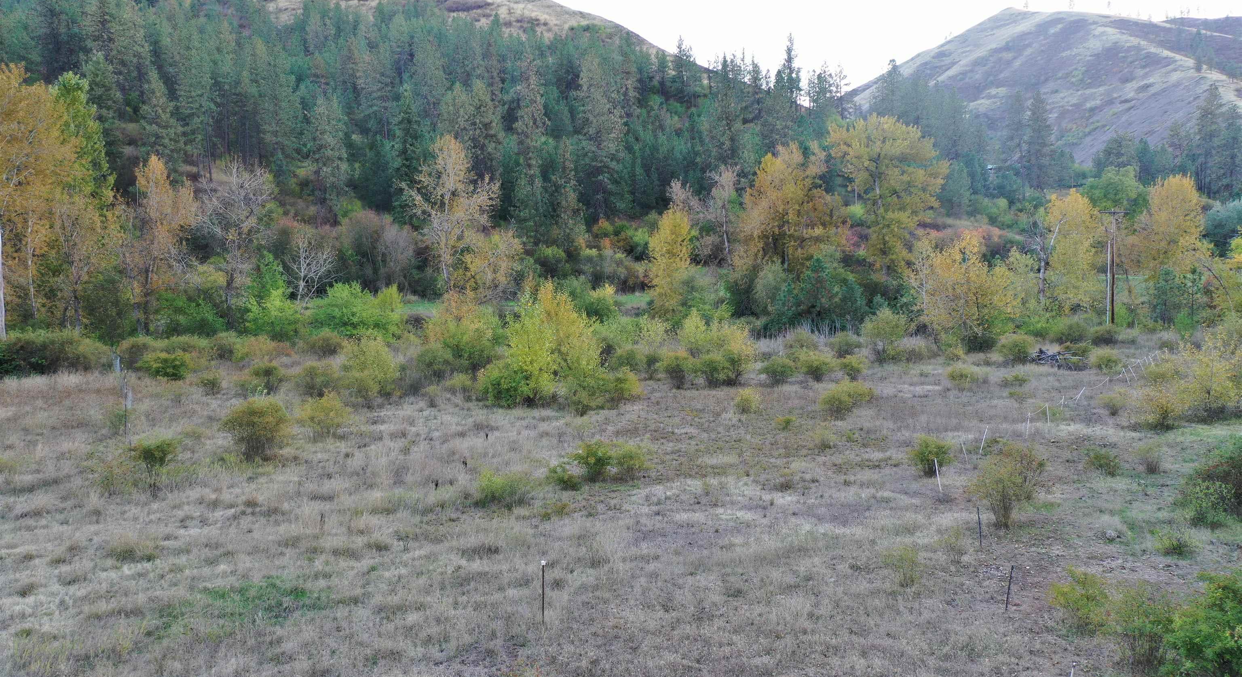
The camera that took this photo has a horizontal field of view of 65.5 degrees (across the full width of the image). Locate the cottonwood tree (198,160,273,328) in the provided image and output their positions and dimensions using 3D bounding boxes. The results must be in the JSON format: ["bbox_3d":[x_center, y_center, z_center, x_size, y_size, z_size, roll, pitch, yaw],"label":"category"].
[{"bbox_3d":[-31.179,-7.571,78.085,6.120,13.520,5.930,0,8,0],"label":"cottonwood tree"}]

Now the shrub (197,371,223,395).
[{"bbox_3d":[-21.488,2.309,50.500,1.392,1.256,1.323,0,5,0],"label":"shrub"}]

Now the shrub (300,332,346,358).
[{"bbox_3d":[-21.357,0.452,69.254,3.270,1.820,2.940,0,7,0],"label":"shrub"}]

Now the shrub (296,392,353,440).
[{"bbox_3d":[-12.144,3.175,39.500,2.295,1.964,2.180,0,5,0],"label":"shrub"}]

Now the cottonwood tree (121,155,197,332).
[{"bbox_3d":[-36.367,-7.365,76.057,6.040,13.930,5.850,0,8,0],"label":"cottonwood tree"}]

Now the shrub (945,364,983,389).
[{"bbox_3d":[18.753,2.069,52.800,2.080,1.365,1.976,0,5,0],"label":"shrub"}]

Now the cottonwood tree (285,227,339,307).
[{"bbox_3d":[-35.359,-8.014,110.000,6.080,9.110,5.470,0,7,0],"label":"cottonwood tree"}]

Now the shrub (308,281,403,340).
[{"bbox_3d":[-22.808,-2.335,83.000,8.170,5.170,6.950,0,5,0],"label":"shrub"}]

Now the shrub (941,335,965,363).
[{"bbox_3d":[21.767,0.639,63.454,1.657,1.797,1.574,2,6,19],"label":"shrub"}]

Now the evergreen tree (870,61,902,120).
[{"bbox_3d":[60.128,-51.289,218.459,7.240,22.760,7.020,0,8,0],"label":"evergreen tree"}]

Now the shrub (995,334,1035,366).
[{"bbox_3d":[25.495,0.754,62.500,2.523,1.989,2.397,0,5,0],"label":"shrub"}]

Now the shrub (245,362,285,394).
[{"bbox_3d":[-19.727,2.177,53.500,2.200,1.770,2.090,0,5,0],"label":"shrub"}]

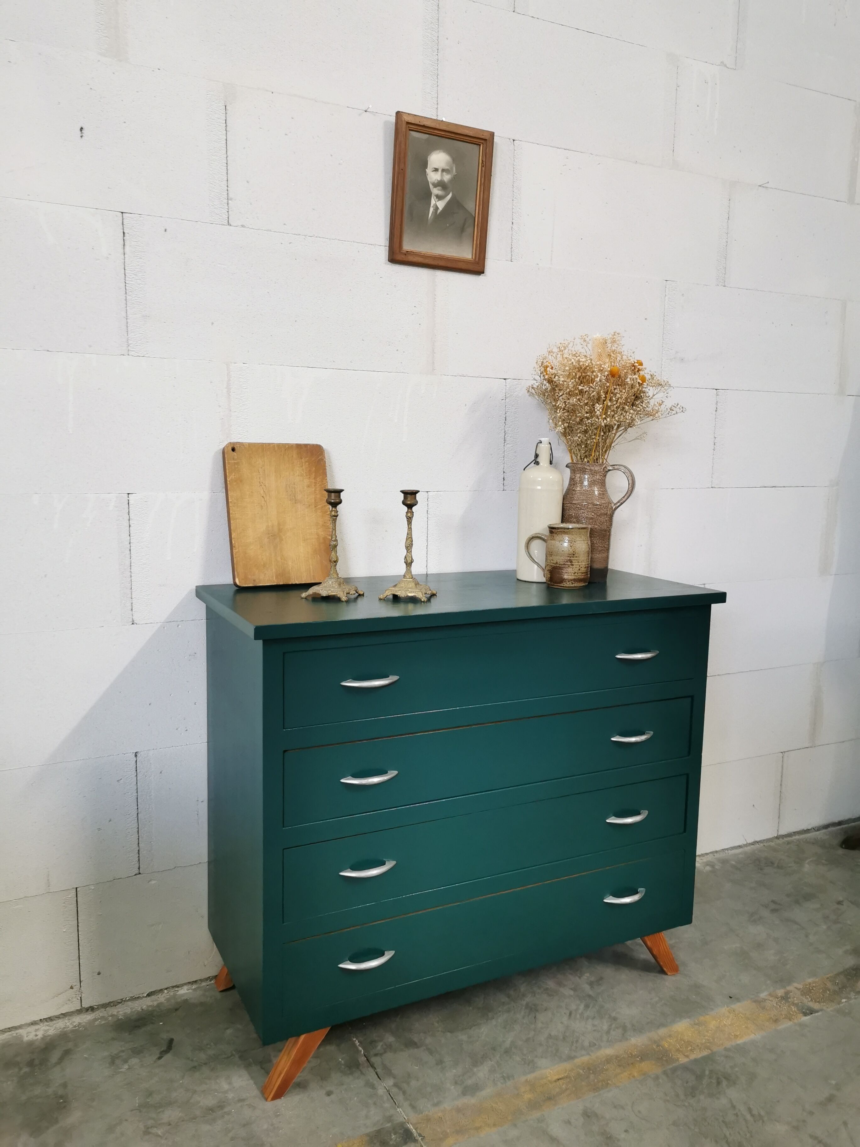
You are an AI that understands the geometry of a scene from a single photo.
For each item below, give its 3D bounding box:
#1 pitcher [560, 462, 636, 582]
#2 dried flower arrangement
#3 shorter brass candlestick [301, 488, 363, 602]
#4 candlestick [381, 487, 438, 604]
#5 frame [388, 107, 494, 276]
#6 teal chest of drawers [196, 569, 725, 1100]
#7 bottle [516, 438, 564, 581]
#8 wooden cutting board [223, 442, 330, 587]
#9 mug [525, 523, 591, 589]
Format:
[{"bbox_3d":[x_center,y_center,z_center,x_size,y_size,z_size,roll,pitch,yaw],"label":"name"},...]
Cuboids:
[{"bbox_3d":[0.360,-0.108,1.900,0.154,0.250,0.107,2,8,10],"label":"pitcher"},{"bbox_3d":[0.367,-0.353,1.865,0.300,0.280,0.250,2,8,10],"label":"dried flower arrangement"},{"bbox_3d":[-0.175,-0.055,1.634,0.086,0.198,0.086,3,8,19],"label":"shorter brass candlestick"},{"bbox_3d":[-0.037,-0.054,1.648,0.087,0.198,0.087,2,8,13],"label":"candlestick"},{"bbox_3d":[0.022,-0.771,1.835,0.216,0.277,0.020,-3,14,-26],"label":"frame"},{"bbox_3d":[0.063,0.435,1.802,0.949,0.814,0.430,-3,9,-26],"label":"teal chest of drawers"},{"bbox_3d":[0.235,-0.134,1.891,0.092,0.300,0.092,1,8,0],"label":"bottle"},{"bbox_3d":[-0.294,-0.115,1.752,0.202,0.279,0.024,-2,-5,-30],"label":"wooden cutting board"},{"bbox_3d":[0.266,-0.037,1.836,0.135,0.124,0.093,2,8,9],"label":"mug"}]

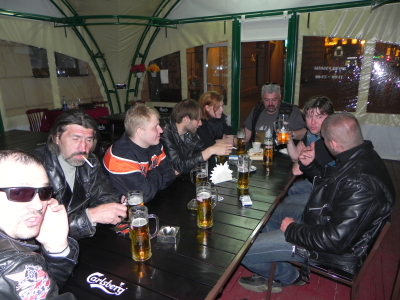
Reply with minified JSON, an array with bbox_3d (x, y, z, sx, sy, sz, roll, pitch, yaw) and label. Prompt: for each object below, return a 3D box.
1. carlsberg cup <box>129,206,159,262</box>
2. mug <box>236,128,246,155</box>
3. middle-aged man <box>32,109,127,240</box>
[{"bbox_3d":[-0.207,0.316,1.135,0.104,0.190,0.071,-1,14,0],"label":"carlsberg cup"},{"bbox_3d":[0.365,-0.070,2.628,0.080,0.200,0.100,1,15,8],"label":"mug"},{"bbox_3d":[-0.630,0.438,1.551,0.700,1.270,0.600,10,18,37],"label":"middle-aged man"}]

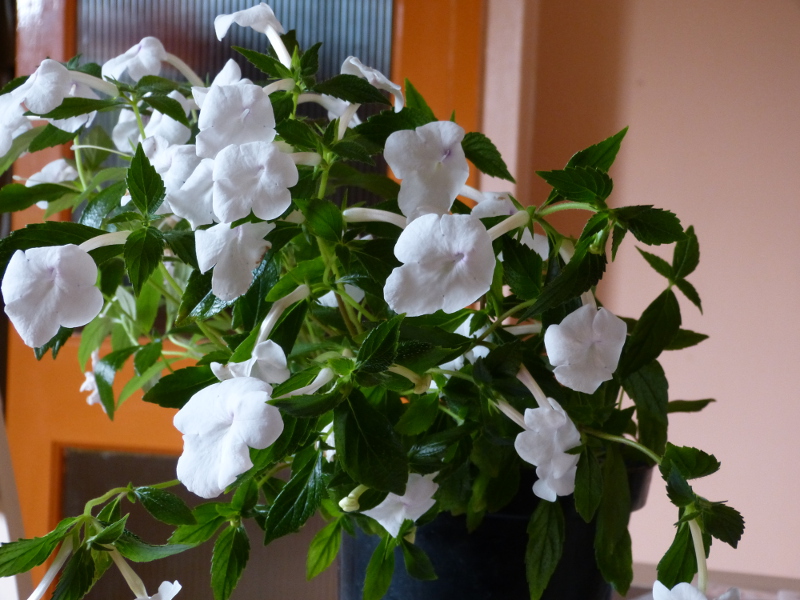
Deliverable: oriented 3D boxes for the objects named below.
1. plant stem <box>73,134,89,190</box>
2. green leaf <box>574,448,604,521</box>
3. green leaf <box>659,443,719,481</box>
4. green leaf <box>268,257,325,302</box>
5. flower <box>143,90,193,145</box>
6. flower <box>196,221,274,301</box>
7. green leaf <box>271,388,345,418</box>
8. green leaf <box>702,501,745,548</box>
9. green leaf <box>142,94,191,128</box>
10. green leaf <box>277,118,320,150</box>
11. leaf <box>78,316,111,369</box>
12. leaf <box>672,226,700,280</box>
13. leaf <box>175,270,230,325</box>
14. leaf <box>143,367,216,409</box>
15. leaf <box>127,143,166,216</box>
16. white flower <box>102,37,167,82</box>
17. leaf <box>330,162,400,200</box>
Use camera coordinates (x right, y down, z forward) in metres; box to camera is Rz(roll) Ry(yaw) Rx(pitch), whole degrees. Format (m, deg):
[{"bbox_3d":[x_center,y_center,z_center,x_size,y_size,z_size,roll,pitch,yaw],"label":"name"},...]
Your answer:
[{"bbox_3d":[-0.173,-0.074,0.700,0.006,0.031,0.006,-10,0,0],"label":"plant stem"},{"bbox_3d":[0.090,0.089,0.620,0.013,0.036,0.009,2,3,-9],"label":"green leaf"},{"bbox_3d":[0.145,0.081,0.647,0.029,0.020,0.010,-2,-33,10],"label":"green leaf"},{"bbox_3d":[-0.049,-0.009,0.615,0.035,0.008,0.019,-35,42,-17],"label":"green leaf"},{"bbox_3d":[-0.135,-0.105,0.750,0.036,0.036,0.018,0,12,35],"label":"flower"},{"bbox_3d":[-0.087,-0.023,0.685,0.041,0.045,0.020,3,21,8],"label":"flower"},{"bbox_3d":[-0.043,0.048,0.605,0.035,0.013,0.014,0,18,0],"label":"green leaf"},{"bbox_3d":[0.156,0.109,0.627,0.019,0.009,0.027,-21,51,-26],"label":"green leaf"},{"bbox_3d":[-0.124,-0.099,0.685,0.034,0.007,0.016,32,38,17],"label":"green leaf"},{"bbox_3d":[-0.046,-0.075,0.590,0.024,0.008,0.017,27,34,-30],"label":"green leaf"},{"bbox_3d":[-0.191,0.026,0.810,0.016,0.037,0.010,24,-6,8],"label":"leaf"},{"bbox_3d":[0.153,-0.026,0.690,0.014,0.030,0.008,18,0,26],"label":"leaf"},{"bbox_3d":[-0.103,-0.004,0.665,0.021,0.043,0.010,18,-31,26],"label":"leaf"},{"bbox_3d":[-0.104,0.041,0.627,0.043,0.022,0.008,-20,-35,-20],"label":"leaf"},{"bbox_3d":[-0.131,-0.062,0.670,0.020,0.039,0.009,-7,-18,1],"label":"leaf"},{"bbox_3d":[-0.152,-0.138,0.740,0.036,0.027,0.020,0,-24,34],"label":"white flower"},{"bbox_3d":[-0.021,-0.072,0.775,0.048,0.009,0.018,24,47,12],"label":"leaf"}]

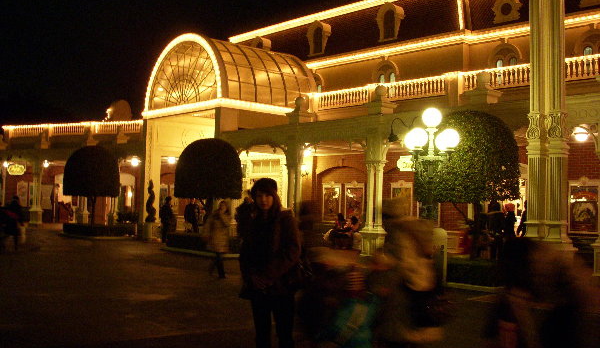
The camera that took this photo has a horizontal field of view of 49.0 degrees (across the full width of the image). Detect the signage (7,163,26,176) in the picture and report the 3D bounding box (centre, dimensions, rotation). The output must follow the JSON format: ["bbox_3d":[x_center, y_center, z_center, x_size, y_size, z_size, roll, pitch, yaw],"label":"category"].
[{"bbox_3d":[-13.557,-0.201,31.500,1.100,0.550,0.120,0,-3,27],"label":"signage"}]

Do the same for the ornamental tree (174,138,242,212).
[{"bbox_3d":[-2.778,0.520,20.000,2.080,3.300,2.080,4,-3,-44],"label":"ornamental tree"}]

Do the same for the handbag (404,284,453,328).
[{"bbox_3d":[0.900,0.939,4.650,0.310,0.280,0.150,2,-2,0],"label":"handbag"}]

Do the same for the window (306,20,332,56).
[{"bbox_3d":[0.716,-4.941,24.200,0.500,1.250,0.850,4,-3,-44],"label":"window"}]

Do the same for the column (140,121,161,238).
[{"bbox_3d":[-5.406,0.178,23.900,0.550,4.340,0.620,4,-3,-44],"label":"column"}]

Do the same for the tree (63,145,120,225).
[{"bbox_3d":[-7.875,0.579,25.000,2.100,3.340,2.100,4,-3,-44],"label":"tree"}]

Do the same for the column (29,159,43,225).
[{"bbox_3d":[-12.986,0.876,32.400,0.480,3.150,0.460,0,-3,27],"label":"column"}]

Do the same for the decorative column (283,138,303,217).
[{"bbox_3d":[-0.157,0.616,20.700,0.500,3.410,0.560,4,-3,-44],"label":"decorative column"}]

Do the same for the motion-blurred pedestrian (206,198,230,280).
[{"bbox_3d":[-1.559,1.233,12.600,0.480,1.500,0.450,1,-2,3],"label":"motion-blurred pedestrian"}]

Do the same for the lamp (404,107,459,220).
[{"bbox_3d":[2.456,0.383,12.300,1.100,3.270,1.100,-1,-3,41],"label":"lamp"}]

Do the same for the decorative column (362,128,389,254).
[{"bbox_3d":[2.084,0.503,18.300,0.500,3.550,0.580,4,-3,-44],"label":"decorative column"}]

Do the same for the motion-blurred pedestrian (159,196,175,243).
[{"bbox_3d":[-4.601,1.528,22.700,0.420,1.620,0.500,2,-2,0],"label":"motion-blurred pedestrian"}]

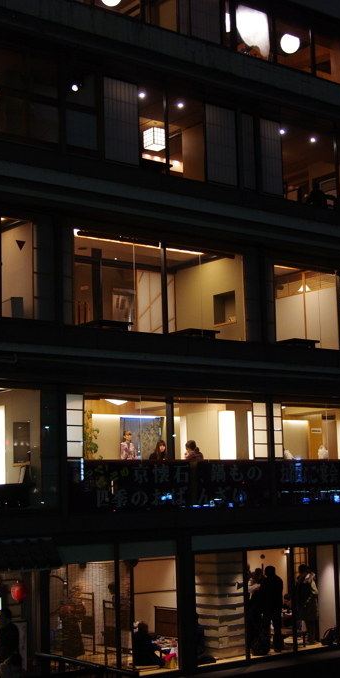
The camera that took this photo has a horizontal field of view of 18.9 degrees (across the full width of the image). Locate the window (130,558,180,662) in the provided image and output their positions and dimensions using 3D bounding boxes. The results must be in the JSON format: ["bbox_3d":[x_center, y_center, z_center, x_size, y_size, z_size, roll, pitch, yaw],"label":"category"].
[{"bbox_3d":[-0.277,5.111,19.305,1.090,1.923,0.100,5,-10,-36],"label":"window"}]

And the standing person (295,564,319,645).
[{"bbox_3d":[2.966,5.756,22.205,0.420,1.667,0.500,0,-9,-6],"label":"standing person"}]

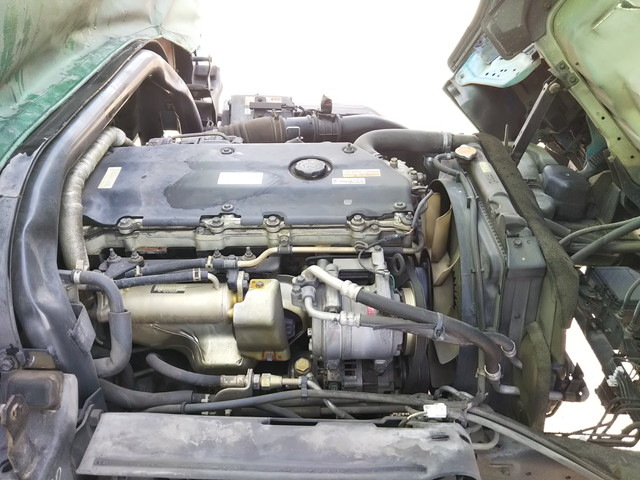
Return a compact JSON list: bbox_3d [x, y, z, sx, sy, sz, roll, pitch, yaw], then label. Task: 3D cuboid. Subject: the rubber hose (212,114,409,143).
[{"bbox_3d":[-0.026,-0.296,1.500,0.500,0.095,0.100,0,33,0],"label":"rubber hose"}]

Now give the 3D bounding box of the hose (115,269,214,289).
[{"bbox_3d":[-0.294,0.075,1.030,0.178,0.020,0.020,-5,33,0],"label":"hose"}]

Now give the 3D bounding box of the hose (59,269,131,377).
[{"bbox_3d":[-0.398,0.146,0.980,0.120,0.215,0.060,0,33,0],"label":"hose"}]

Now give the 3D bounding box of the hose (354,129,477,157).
[{"bbox_3d":[0.230,-0.240,1.350,0.295,0.056,0.065,0,33,0],"label":"hose"}]

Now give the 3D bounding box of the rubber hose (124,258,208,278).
[{"bbox_3d":[-0.289,0.054,1.050,0.162,0.020,0.020,-7,33,0],"label":"rubber hose"}]

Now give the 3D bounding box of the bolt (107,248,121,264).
[{"bbox_3d":[-0.398,0.032,1.070,0.024,0.025,0.024,0,33,0],"label":"bolt"}]

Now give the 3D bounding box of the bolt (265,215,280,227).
[{"bbox_3d":[-0.090,-0.037,1.050,0.026,0.017,0.026,0,33,0],"label":"bolt"}]

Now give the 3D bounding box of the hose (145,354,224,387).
[{"bbox_3d":[-0.259,0.249,1.060,0.148,0.031,0.030,17,34,0],"label":"hose"}]

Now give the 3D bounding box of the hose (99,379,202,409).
[{"bbox_3d":[-0.321,0.291,1.050,0.195,0.042,0.040,3,33,0],"label":"hose"}]

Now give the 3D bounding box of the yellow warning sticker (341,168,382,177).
[{"bbox_3d":[0.089,-0.142,1.180,0.080,0.002,0.022,0,38,0],"label":"yellow warning sticker"}]

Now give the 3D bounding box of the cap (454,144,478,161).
[{"bbox_3d":[0.349,-0.207,1.320,0.056,0.022,0.054,0,33,0],"label":"cap"}]

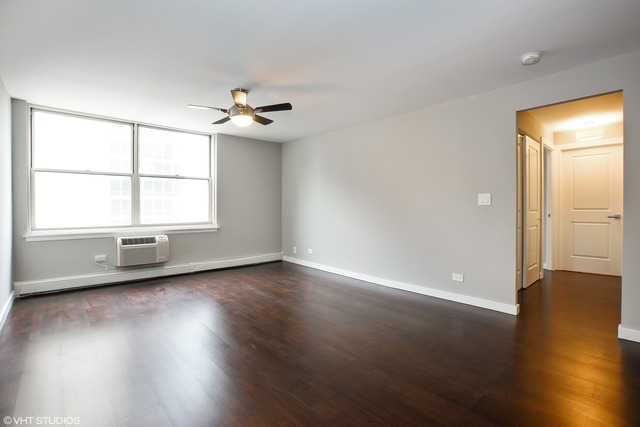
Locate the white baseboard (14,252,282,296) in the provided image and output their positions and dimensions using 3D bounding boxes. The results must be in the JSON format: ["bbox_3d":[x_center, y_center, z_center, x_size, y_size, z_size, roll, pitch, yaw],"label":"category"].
[{"bbox_3d":[-2.229,0.905,4.581,3.699,0.185,0.075,-1,2,-39],"label":"white baseboard"}]

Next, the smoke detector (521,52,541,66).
[{"bbox_3d":[1.788,-1.306,2.413,0.140,0.048,0.140,-1,2,-39],"label":"smoke detector"}]

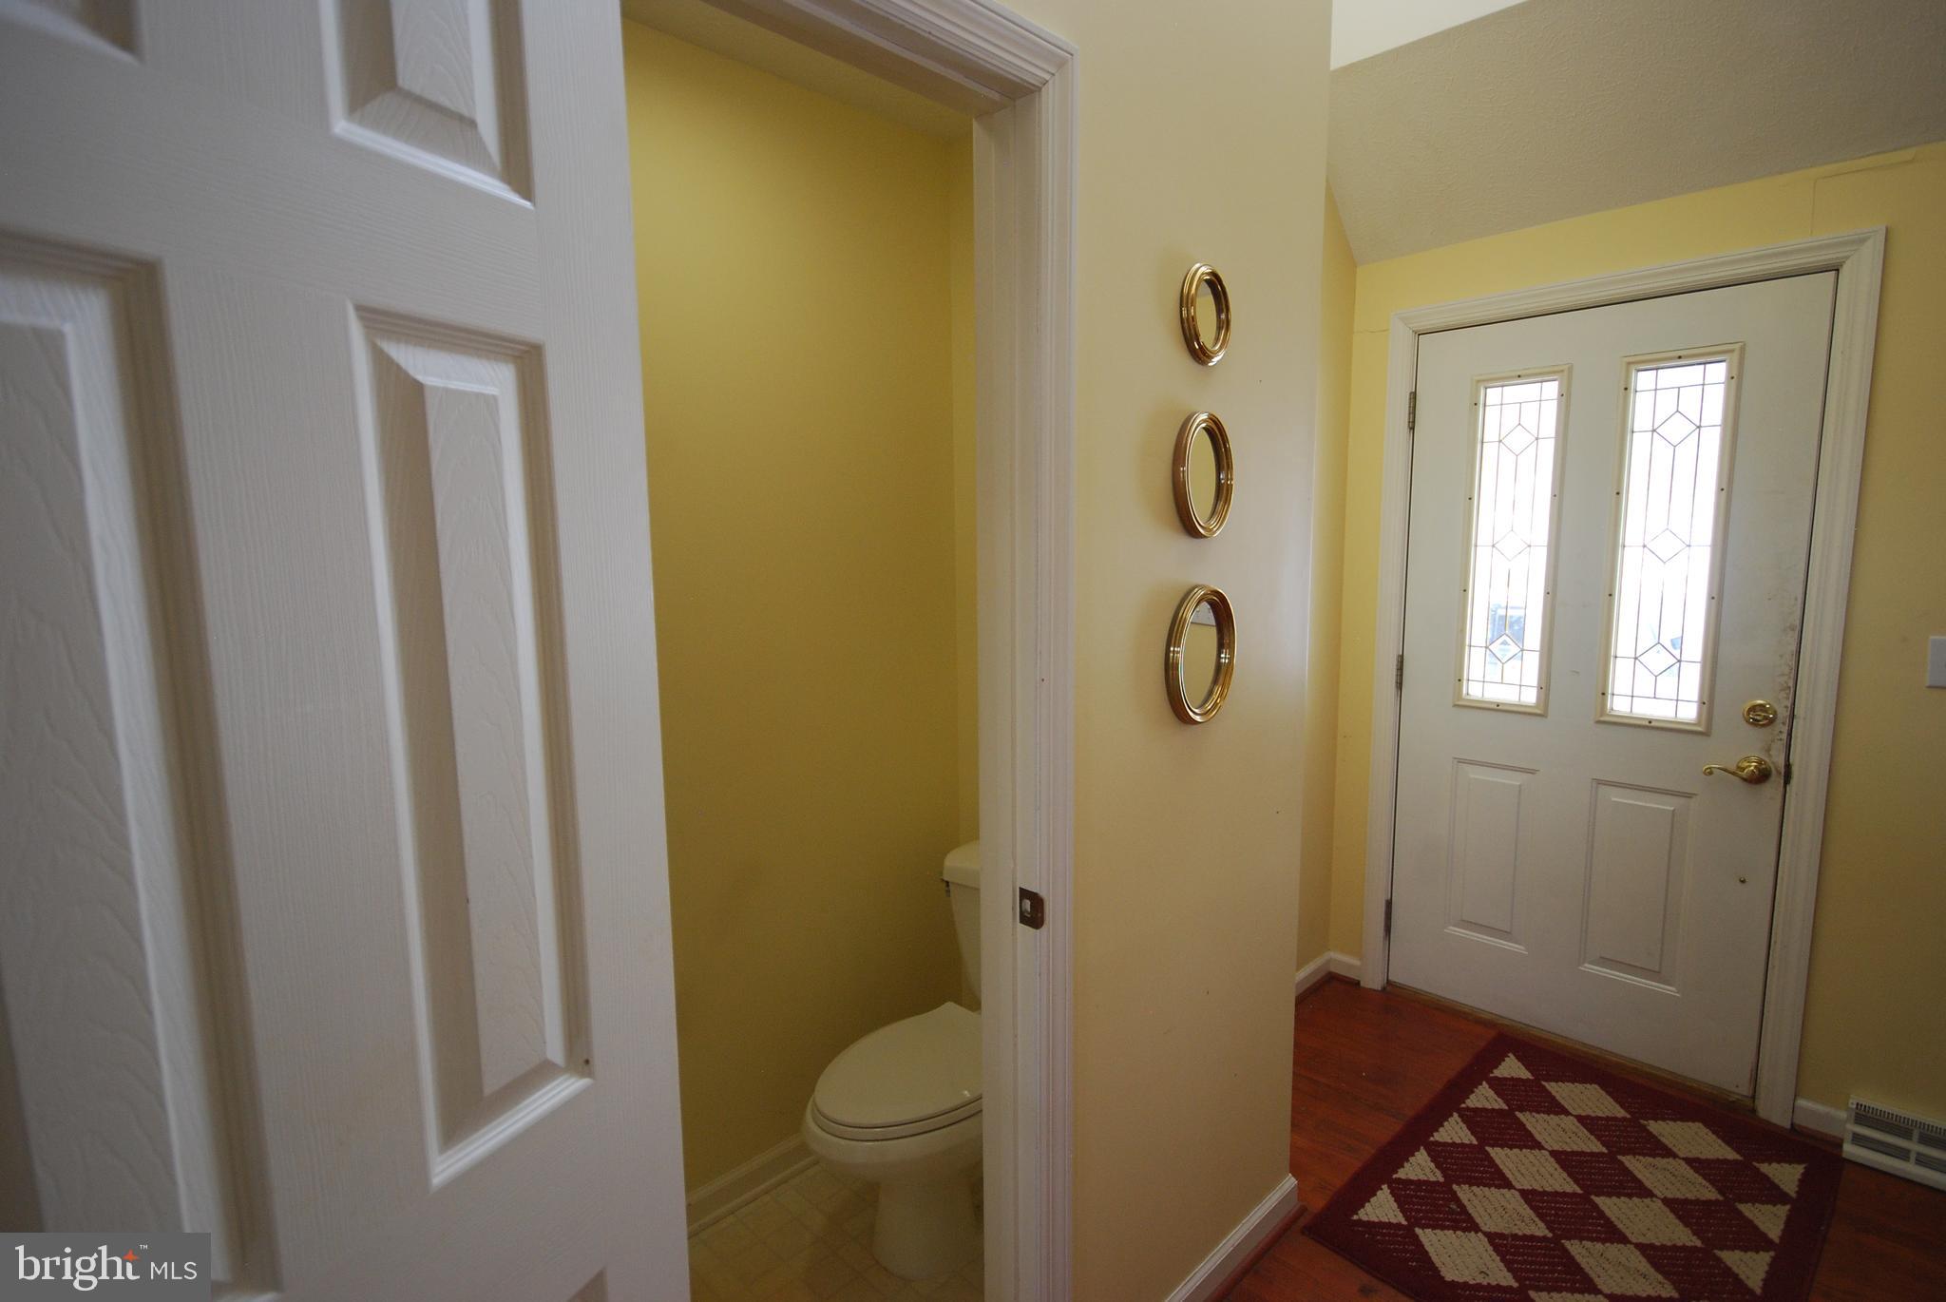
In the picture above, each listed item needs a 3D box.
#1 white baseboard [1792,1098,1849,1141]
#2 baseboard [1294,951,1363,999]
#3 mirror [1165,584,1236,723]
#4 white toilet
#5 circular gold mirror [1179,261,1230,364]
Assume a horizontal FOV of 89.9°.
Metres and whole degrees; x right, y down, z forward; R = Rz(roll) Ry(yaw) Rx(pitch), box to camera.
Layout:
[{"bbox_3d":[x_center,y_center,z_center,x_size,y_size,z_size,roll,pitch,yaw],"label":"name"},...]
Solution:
[{"bbox_3d":[2.059,1.144,2.368,0.096,0.077,0.016,7,10,44],"label":"white baseboard"},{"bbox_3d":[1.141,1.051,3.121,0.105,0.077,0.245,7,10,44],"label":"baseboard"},{"bbox_3d":[0.405,0.008,1.694,0.025,0.243,0.212,7,10,44],"label":"mirror"},{"bbox_3d":[-0.026,0.886,2.083,0.450,0.720,0.760,7,10,44],"label":"white toilet"},{"bbox_3d":[0.392,-0.558,1.614,0.025,0.165,0.143,7,10,44],"label":"circular gold mirror"}]

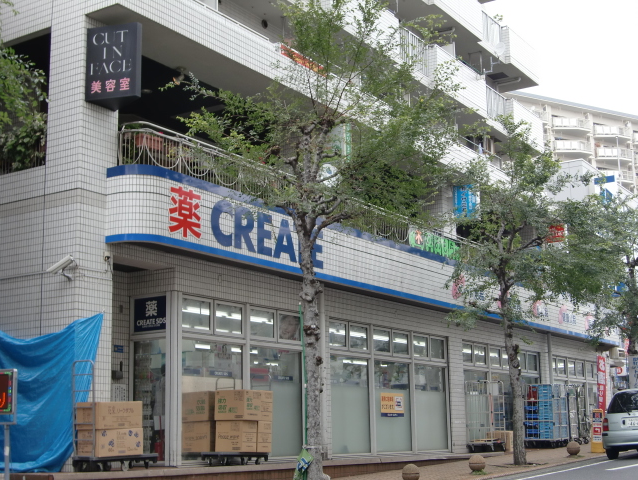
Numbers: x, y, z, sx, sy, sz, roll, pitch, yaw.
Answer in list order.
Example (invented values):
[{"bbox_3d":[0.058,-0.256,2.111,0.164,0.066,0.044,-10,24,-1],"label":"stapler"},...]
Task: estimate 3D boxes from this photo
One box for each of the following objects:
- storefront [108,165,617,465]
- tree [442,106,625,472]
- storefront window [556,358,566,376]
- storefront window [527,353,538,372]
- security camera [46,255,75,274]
[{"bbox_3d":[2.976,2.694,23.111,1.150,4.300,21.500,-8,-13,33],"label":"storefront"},{"bbox_3d":[4.407,0.921,21.183,3.500,7.300,3.500,-8,-13,33],"label":"tree"},{"bbox_3d":[7.044,3.713,29.759,0.100,0.500,0.720,-8,-13,33],"label":"storefront window"},{"bbox_3d":[5.902,3.382,28.064,0.100,0.500,0.700,-8,-13,33],"label":"storefront window"},{"bbox_3d":[-3.550,0.339,13.936,0.390,0.120,0.110,-33,-17,5],"label":"security camera"}]

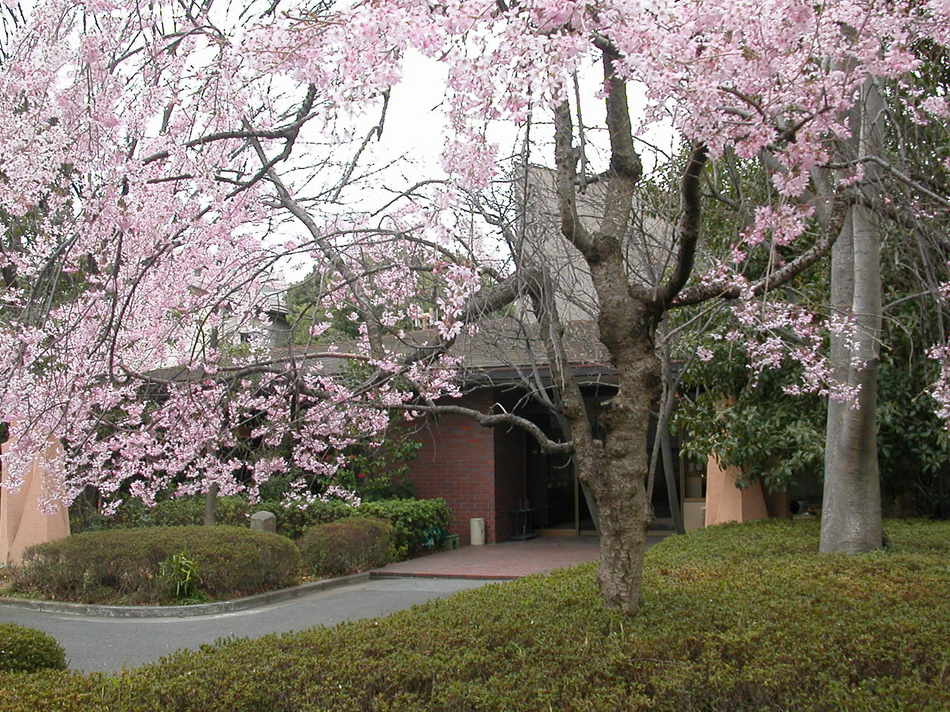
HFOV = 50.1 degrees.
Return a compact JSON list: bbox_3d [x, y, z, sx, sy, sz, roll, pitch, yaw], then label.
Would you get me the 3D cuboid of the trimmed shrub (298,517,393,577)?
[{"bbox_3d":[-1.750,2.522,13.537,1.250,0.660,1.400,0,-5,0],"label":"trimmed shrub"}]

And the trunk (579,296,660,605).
[{"bbox_3d":[1.056,0.703,7.367,0.550,2.348,0.480,0,-5,0],"label":"trunk"}]

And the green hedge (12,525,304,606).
[{"bbox_3d":[-3.750,2.372,11.744,3.300,0.650,2.400,0,-5,0],"label":"green hedge"}]

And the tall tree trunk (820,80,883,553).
[{"bbox_3d":[4.152,-0.471,11.178,0.660,5.264,0.620,0,-5,0],"label":"tall tree trunk"}]

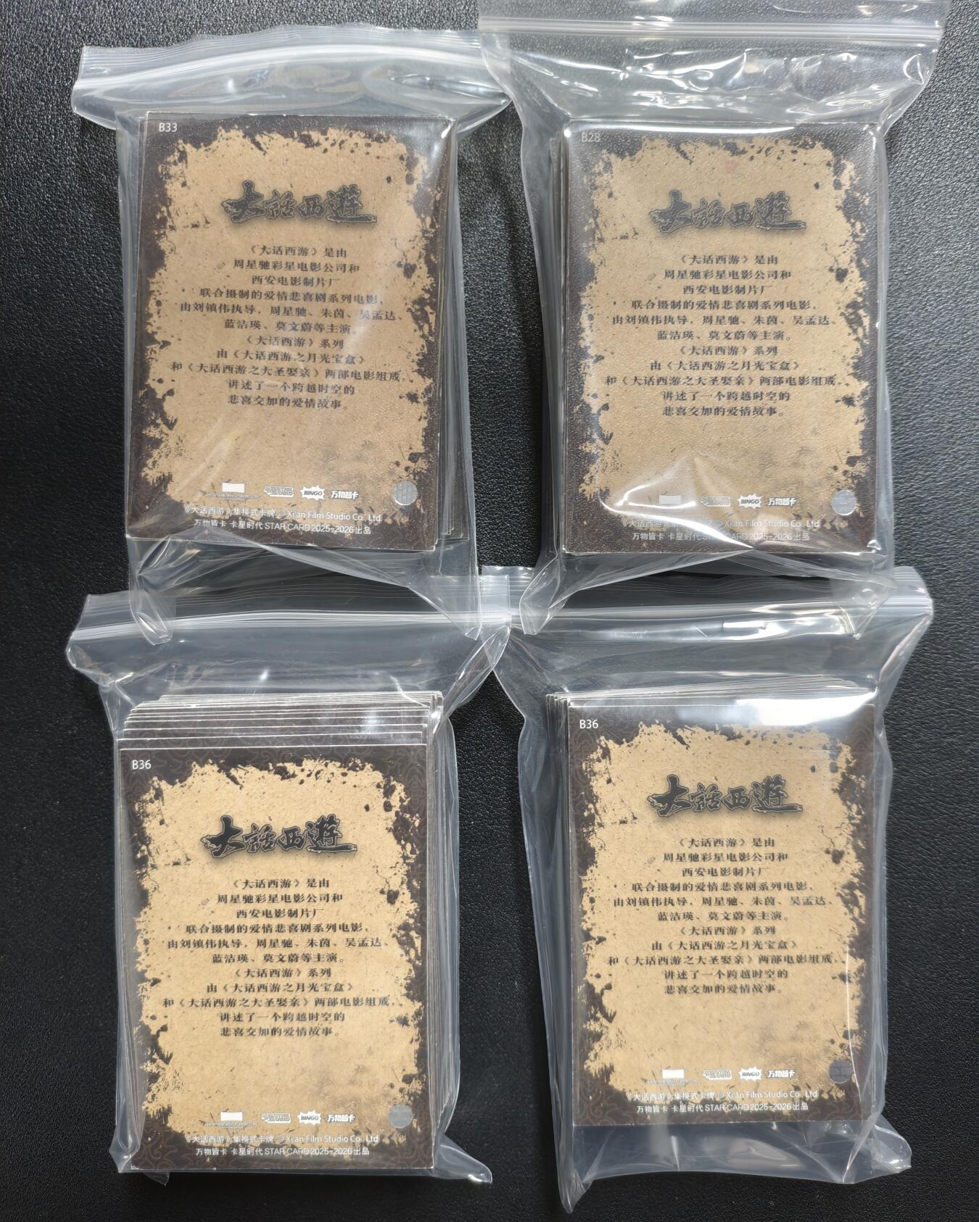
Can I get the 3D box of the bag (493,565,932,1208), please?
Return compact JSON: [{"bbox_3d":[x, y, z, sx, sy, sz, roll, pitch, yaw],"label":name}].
[{"bbox_3d":[0.047,0.059,0.210,0.096,0.020,0.138,-1,90,0],"label":"bag"}]

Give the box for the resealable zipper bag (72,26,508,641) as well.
[{"bbox_3d":[-0.042,-0.059,0.208,0.093,0.020,0.131,2,90,0],"label":"resealable zipper bag"}]

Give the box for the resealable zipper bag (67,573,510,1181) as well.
[{"bbox_3d":[-0.043,0.057,0.210,0.094,0.020,0.131,-1,90,0],"label":"resealable zipper bag"}]

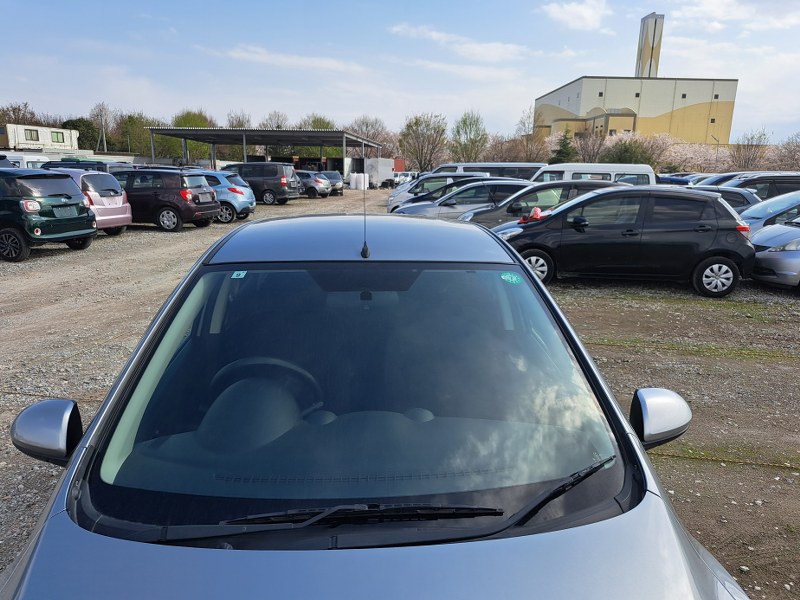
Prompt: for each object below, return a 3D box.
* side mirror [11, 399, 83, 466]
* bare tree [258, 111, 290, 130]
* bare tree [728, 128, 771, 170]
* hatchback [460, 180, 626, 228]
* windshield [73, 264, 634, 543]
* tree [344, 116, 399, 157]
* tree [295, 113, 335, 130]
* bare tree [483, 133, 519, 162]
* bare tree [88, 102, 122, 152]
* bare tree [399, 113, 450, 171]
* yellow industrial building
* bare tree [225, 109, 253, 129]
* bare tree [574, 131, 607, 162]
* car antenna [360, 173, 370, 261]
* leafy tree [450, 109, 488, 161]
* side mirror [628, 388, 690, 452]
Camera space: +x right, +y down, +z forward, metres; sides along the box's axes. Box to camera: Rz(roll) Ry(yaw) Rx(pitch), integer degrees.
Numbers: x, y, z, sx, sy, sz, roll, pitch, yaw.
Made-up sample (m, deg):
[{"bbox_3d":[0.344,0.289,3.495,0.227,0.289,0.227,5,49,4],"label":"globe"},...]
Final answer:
[{"bbox_3d":[-0.945,0.358,1.504,0.200,0.165,0.120,0,13,-6],"label":"side mirror"},{"bbox_3d":[-14.861,-18.196,65.666,4.600,8.067,4.600,1,13,0],"label":"bare tree"},{"bbox_3d":[40.230,-15.954,63.817,5.000,7.206,5.000,1,13,0],"label":"bare tree"},{"bbox_3d":[2.852,-1.592,11.024,3.900,1.530,1.695,3,13,8],"label":"hatchback"},{"bbox_3d":[-0.090,0.208,1.576,1.370,0.120,0.866,0,52,-6],"label":"windshield"},{"bbox_3d":[-3.373,-17.825,65.686,6.600,7.890,6.600,1,13,0],"label":"tree"},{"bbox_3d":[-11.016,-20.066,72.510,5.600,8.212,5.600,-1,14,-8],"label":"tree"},{"bbox_3d":[11.596,-16.018,63.968,4.300,5.881,4.300,1,13,0],"label":"bare tree"},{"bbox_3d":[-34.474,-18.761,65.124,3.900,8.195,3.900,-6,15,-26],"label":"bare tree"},{"bbox_3d":[2.639,-17.430,63.638,5.900,7.764,5.900,2,14,2],"label":"bare tree"},{"bbox_3d":[86.194,-77.770,212.310,51.900,59.000,63.000,1,13,0],"label":"yellow industrial building"},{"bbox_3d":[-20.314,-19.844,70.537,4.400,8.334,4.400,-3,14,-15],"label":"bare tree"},{"bbox_3d":[21.997,-16.485,64.393,4.100,6.337,4.100,6,14,18],"label":"bare tree"},{"bbox_3d":[-0.131,-0.322,2.053,0.032,0.388,0.040,0,-27,-4],"label":"car antenna"},{"bbox_3d":[7.625,-16.510,60.795,4.500,8.093,4.500,1,13,0],"label":"leafy tree"},{"bbox_3d":[0.789,0.348,1.654,0.195,0.148,0.120,0,14,-4],"label":"side mirror"}]

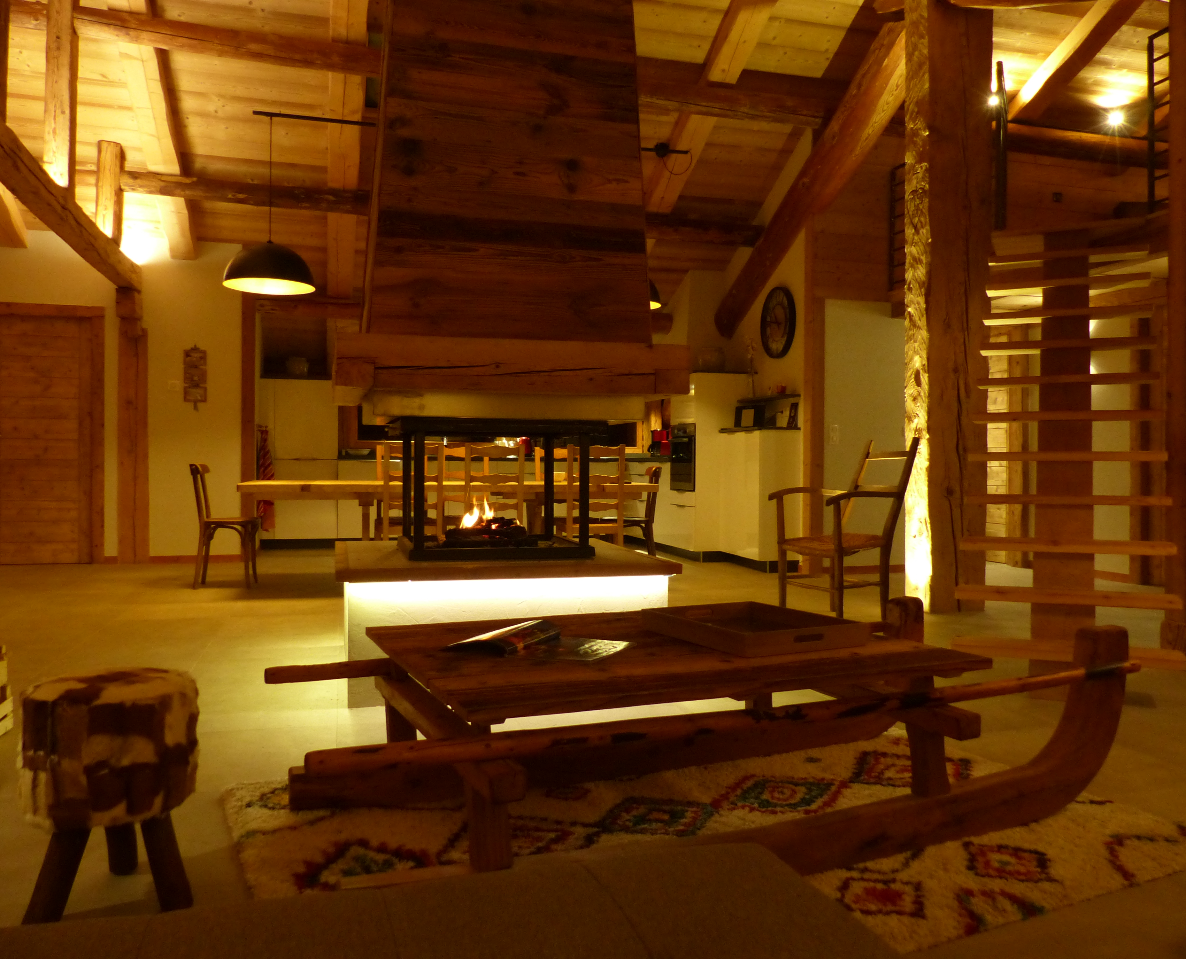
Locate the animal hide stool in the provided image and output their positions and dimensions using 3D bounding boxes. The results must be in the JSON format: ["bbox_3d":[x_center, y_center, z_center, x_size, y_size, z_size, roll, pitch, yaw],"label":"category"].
[{"bbox_3d":[-0.906,0.596,1.740,0.330,0.425,0.330,0,1,-16],"label":"animal hide stool"}]

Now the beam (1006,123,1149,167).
[{"bbox_3d":[4.147,-2.845,7.863,1.761,0.250,0.250,0,1,-15],"label":"beam"}]

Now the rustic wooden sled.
[{"bbox_3d":[0.320,0.572,2.224,2.060,0.440,0.930,0,1,-25],"label":"rustic wooden sled"}]

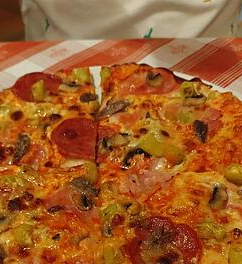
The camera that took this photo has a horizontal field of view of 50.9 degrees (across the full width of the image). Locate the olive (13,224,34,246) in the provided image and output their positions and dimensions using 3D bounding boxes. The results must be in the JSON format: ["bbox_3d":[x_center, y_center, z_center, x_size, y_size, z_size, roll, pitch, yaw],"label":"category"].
[{"bbox_3d":[-0.062,0.066,0.162,0.013,0.008,0.013,-3,41,0],"label":"olive"}]

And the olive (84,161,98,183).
[{"bbox_3d":[-0.024,0.031,0.200,0.011,0.008,0.017,-3,41,0],"label":"olive"}]

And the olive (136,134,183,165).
[{"bbox_3d":[0.033,0.014,0.215,0.040,0.011,0.019,14,44,18],"label":"olive"}]

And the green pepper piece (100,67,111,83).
[{"bbox_3d":[-0.019,-0.072,0.316,0.014,0.009,0.021,-3,41,0],"label":"green pepper piece"}]

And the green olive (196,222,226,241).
[{"bbox_3d":[0.056,0.062,0.159,0.018,0.007,0.011,8,43,13],"label":"green olive"}]

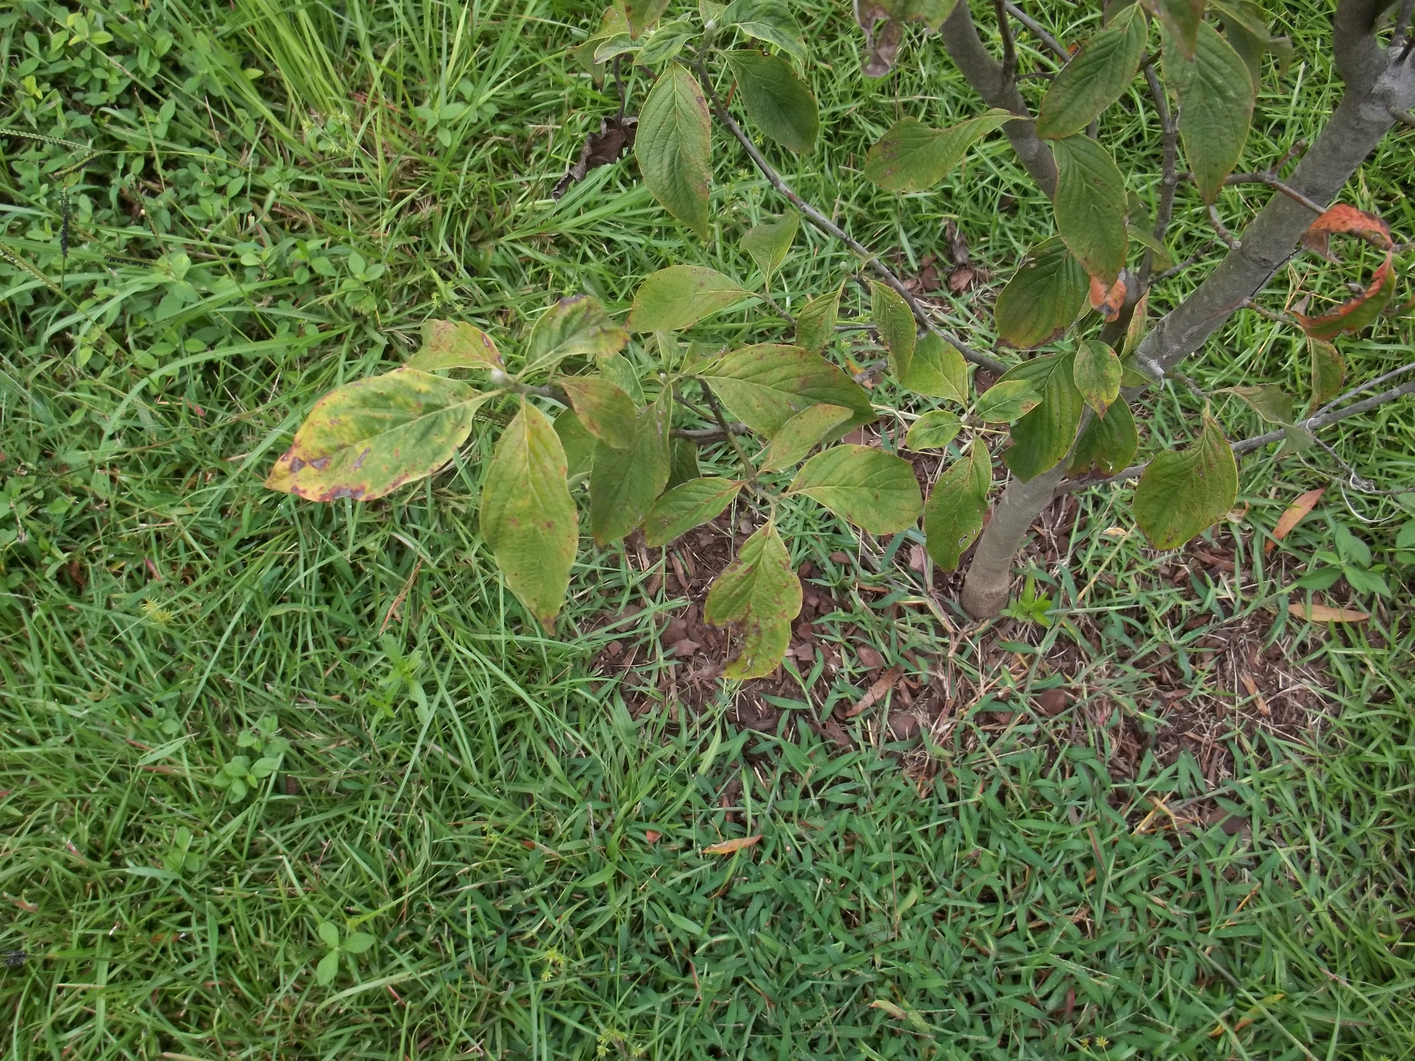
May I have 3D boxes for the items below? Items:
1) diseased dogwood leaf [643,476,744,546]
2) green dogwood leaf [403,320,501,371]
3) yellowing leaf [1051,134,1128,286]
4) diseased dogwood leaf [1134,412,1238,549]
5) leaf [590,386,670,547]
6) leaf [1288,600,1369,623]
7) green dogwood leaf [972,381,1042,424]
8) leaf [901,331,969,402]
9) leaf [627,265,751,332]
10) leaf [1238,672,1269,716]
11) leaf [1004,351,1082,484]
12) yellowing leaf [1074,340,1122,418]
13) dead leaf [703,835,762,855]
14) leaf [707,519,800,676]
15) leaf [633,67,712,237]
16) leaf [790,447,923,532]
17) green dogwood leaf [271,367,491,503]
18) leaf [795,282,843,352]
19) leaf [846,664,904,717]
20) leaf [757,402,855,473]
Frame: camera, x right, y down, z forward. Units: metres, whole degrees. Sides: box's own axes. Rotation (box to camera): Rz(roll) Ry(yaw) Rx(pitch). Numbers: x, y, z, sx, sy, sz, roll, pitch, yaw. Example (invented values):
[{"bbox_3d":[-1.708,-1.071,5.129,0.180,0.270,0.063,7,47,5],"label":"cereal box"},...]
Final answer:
[{"bbox_3d":[-0.009,-0.011,0.840,0.075,0.018,0.037,-33,57,16],"label":"diseased dogwood leaf"},{"bbox_3d":[-0.143,-0.104,0.765,0.084,0.020,0.038,20,71,37],"label":"green dogwood leaf"},{"bbox_3d":[0.248,-0.208,0.873,0.046,0.020,0.102,-25,104,-6],"label":"yellowing leaf"},{"bbox_3d":[0.348,-0.036,0.980,0.067,0.102,0.022,10,17,3],"label":"diseased dogwood leaf"},{"bbox_3d":[-0.045,-0.040,0.833,0.045,0.022,0.101,23,105,12],"label":"leaf"},{"bbox_3d":[0.566,0.074,1.230,0.072,0.008,0.019,7,58,4],"label":"leaf"},{"bbox_3d":[0.213,-0.092,0.960,0.054,0.011,0.032,-18,60,-13],"label":"green dogwood leaf"},{"bbox_3d":[0.167,-0.120,0.990,0.052,0.016,0.070,-36,77,-20],"label":"leaf"},{"bbox_3d":[-0.012,-0.150,0.870,0.082,0.018,0.051,-14,58,8],"label":"leaf"},{"bbox_3d":[0.482,0.145,1.190,0.012,0.006,0.040,-19,60,-12],"label":"leaf"},{"bbox_3d":[0.241,-0.081,0.968,0.057,0.020,0.093,16,99,11],"label":"leaf"},{"bbox_3d":[0.272,-0.107,0.940,0.033,0.012,0.057,-25,105,-7],"label":"yellowing leaf"},{"bbox_3d":[0.022,0.282,1.212,0.055,0.008,0.014,-16,56,2],"label":"dead leaf"},{"bbox_3d":[0.029,0.045,0.850,0.059,0.022,0.102,10,101,3],"label":"leaf"},{"bbox_3d":[-0.021,-0.233,0.825,0.048,0.018,0.103,-10,101,0],"label":"leaf"},{"bbox_3d":[0.091,-0.025,0.848,0.099,0.018,0.056,5,71,-21],"label":"leaf"},{"bbox_3d":[-0.182,-0.052,0.740,0.136,0.022,0.078,-22,59,8],"label":"green dogwood leaf"},{"bbox_3d":[0.080,-0.151,0.960,0.032,0.052,0.014,31,24,21],"label":"leaf"},{"bbox_3d":[0.170,0.162,1.365,0.081,0.012,0.018,-37,65,-22],"label":"leaf"},{"bbox_3d":[0.063,-0.060,0.870,0.081,0.018,0.030,-35,61,-22],"label":"leaf"}]

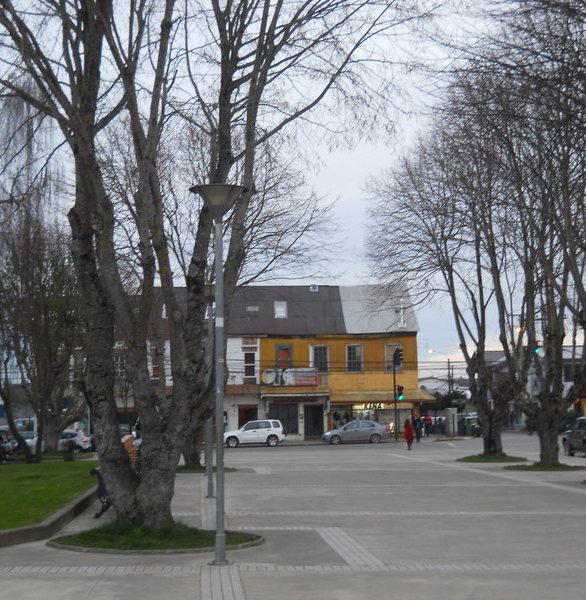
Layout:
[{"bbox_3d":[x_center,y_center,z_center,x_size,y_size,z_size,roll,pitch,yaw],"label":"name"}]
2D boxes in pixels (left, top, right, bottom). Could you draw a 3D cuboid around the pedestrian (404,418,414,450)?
[{"bbox_3d":[5.945,6.912,61.874,0.520,1.610,0.400,-2,-6,18],"label":"pedestrian"}]

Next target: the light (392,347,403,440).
[{"bbox_3d":[6.756,6.027,77.275,0.500,5.950,0.600,-4,-6,30],"label":"light"}]

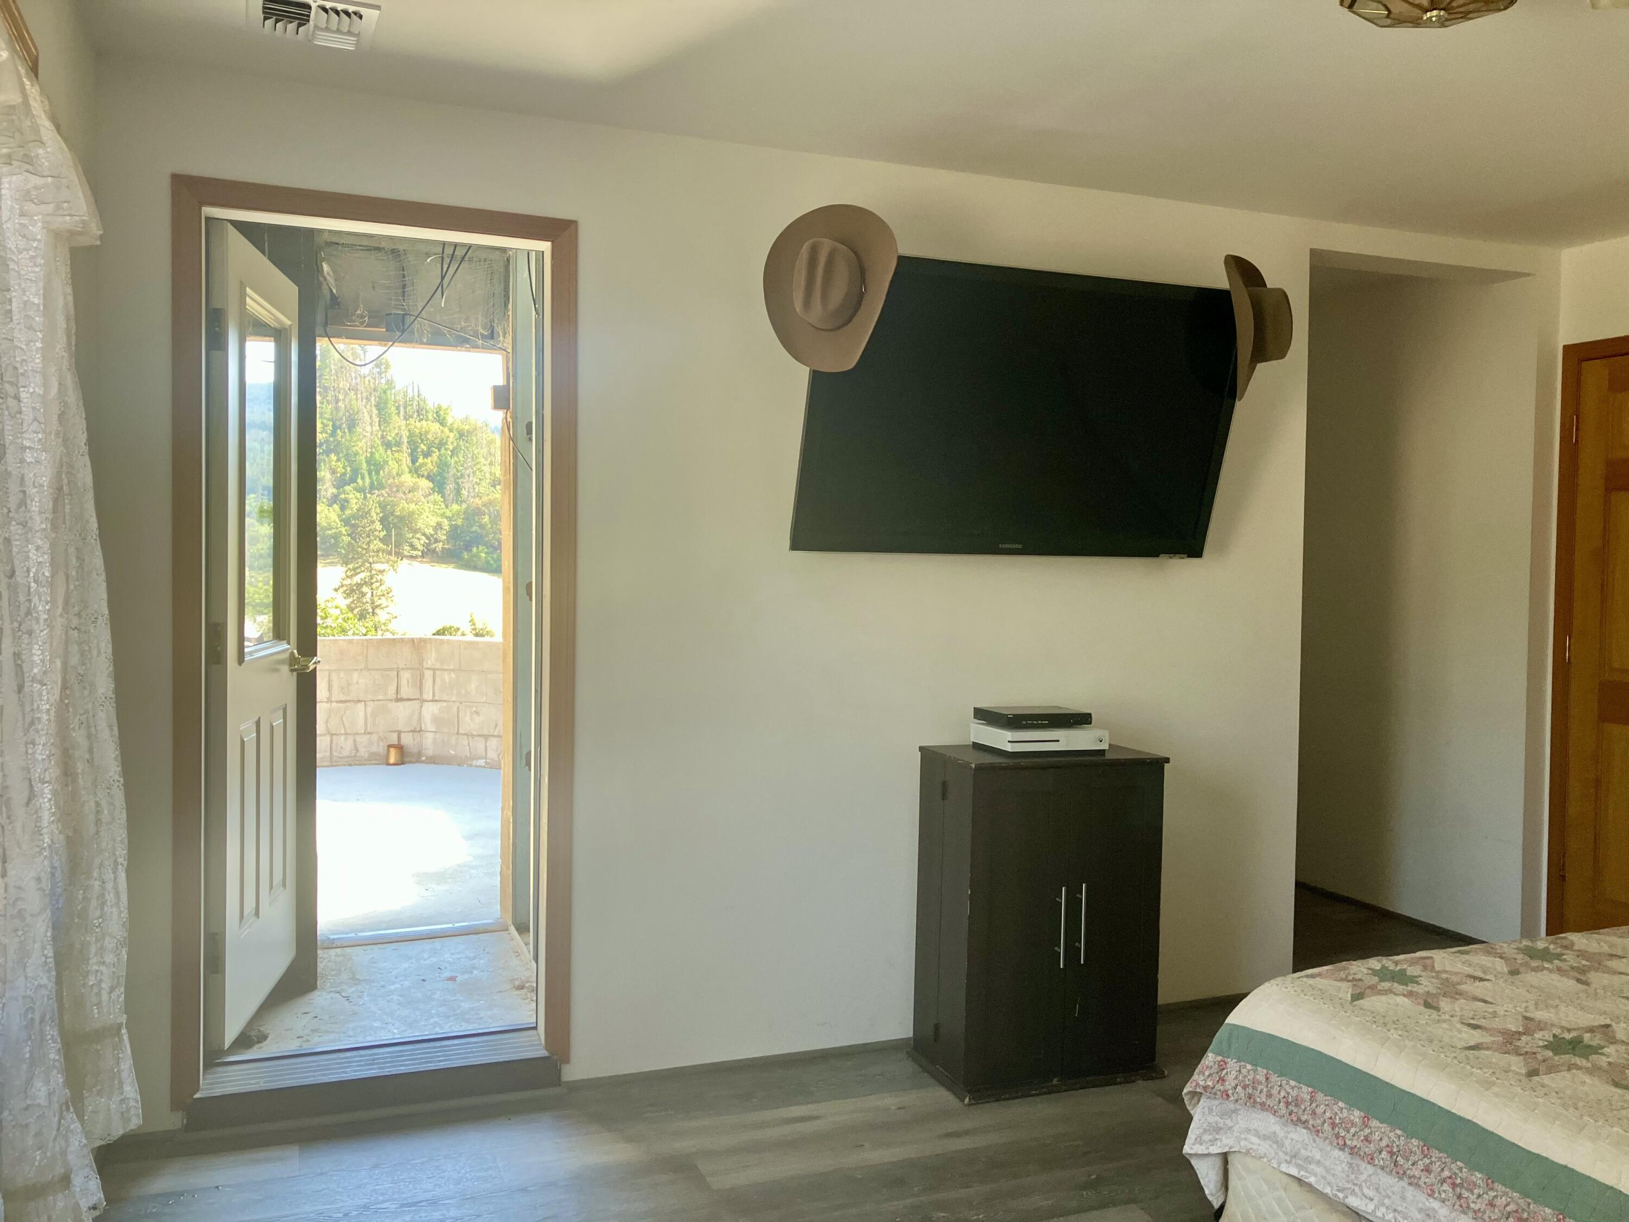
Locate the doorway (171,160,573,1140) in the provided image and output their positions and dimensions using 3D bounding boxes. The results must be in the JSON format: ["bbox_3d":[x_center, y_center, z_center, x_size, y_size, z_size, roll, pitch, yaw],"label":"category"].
[{"bbox_3d":[-1.063,0.100,3.232,0.916,2.166,0.170,0,2,-21],"label":"doorway"}]

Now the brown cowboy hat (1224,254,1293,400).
[{"bbox_3d":[1.208,-0.774,3.595,0.160,0.385,0.320,-5,5,26],"label":"brown cowboy hat"}]

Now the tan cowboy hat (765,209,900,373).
[{"bbox_3d":[0.044,-0.772,3.137,0.320,0.385,0.160,5,7,16],"label":"tan cowboy hat"}]

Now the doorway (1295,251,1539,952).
[{"bbox_3d":[1.940,0.045,4.385,0.946,2.356,0.180,0,2,-21],"label":"doorway"}]

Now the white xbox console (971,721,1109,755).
[{"bbox_3d":[0.617,0.349,3.614,0.295,0.064,0.230,0,2,-20],"label":"white xbox console"}]

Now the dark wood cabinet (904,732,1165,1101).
[{"bbox_3d":[0.605,0.806,3.562,0.592,0.853,0.365,0,2,-19],"label":"dark wood cabinet"}]

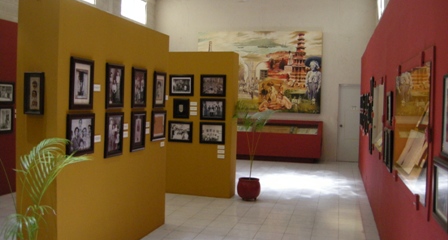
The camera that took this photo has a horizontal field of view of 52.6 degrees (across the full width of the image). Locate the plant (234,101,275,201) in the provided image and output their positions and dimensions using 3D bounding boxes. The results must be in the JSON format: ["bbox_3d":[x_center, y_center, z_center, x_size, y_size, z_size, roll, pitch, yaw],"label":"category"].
[{"bbox_3d":[0.489,0.496,7.406,0.640,1.610,0.570,2,3,14],"label":"plant"}]

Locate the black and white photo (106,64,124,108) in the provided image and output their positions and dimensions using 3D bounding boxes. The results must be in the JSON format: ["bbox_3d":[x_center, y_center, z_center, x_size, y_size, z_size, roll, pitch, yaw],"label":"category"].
[{"bbox_3d":[-1.063,-0.330,4.426,0.030,0.420,0.291,2,3,16],"label":"black and white photo"}]

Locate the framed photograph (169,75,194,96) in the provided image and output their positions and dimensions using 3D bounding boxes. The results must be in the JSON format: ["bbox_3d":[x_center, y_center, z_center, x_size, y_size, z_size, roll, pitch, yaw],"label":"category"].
[{"bbox_3d":[-0.711,-0.580,7.582,0.409,0.349,0.030,2,3,12],"label":"framed photograph"}]

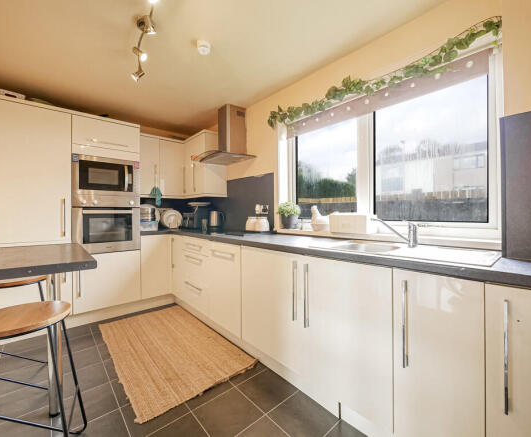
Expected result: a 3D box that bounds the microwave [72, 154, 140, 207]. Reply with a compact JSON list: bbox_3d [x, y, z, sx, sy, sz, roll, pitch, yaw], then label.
[{"bbox_3d":[-1.825,-0.385,2.703,0.600,0.520,0.540,-1,2,-39],"label":"microwave"}]

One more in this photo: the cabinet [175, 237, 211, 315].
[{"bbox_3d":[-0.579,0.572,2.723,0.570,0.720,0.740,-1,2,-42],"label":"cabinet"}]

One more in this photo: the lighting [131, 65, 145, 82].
[{"bbox_3d":[-1.016,-1.143,1.870,0.100,0.120,0.080,0,1,0],"label":"lighting"}]

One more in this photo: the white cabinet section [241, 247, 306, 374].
[{"bbox_3d":[0.228,0.579,1.815,0.570,0.742,0.605,-1,1,-42],"label":"white cabinet section"}]

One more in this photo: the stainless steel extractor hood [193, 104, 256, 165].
[{"bbox_3d":[-0.463,-0.964,2.686,0.470,0.610,0.600,-1,2,-42],"label":"stainless steel extractor hood"}]

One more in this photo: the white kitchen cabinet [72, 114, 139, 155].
[{"bbox_3d":[-1.830,-0.883,2.710,0.600,0.285,0.560,-1,2,-39],"label":"white kitchen cabinet"}]

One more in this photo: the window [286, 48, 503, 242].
[{"bbox_3d":[0.774,-0.442,1.890,0.090,1.055,1.595,-1,1,-42],"label":"window"}]

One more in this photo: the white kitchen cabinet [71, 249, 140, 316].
[{"bbox_3d":[-1.823,0.648,2.687,0.598,0.575,0.570,-1,1,-42],"label":"white kitchen cabinet"}]

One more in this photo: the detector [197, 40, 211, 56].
[{"bbox_3d":[-0.452,-1.240,1.720,0.100,0.045,0.100,0,1,0],"label":"detector"}]

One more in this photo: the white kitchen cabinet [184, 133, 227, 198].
[{"bbox_3d":[-0.812,-0.678,3.176,0.310,0.770,0.600,-1,2,-42],"label":"white kitchen cabinet"}]

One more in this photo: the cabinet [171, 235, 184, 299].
[{"bbox_3d":[-0.838,0.564,2.985,0.570,0.730,0.310,-1,1,-42],"label":"cabinet"}]

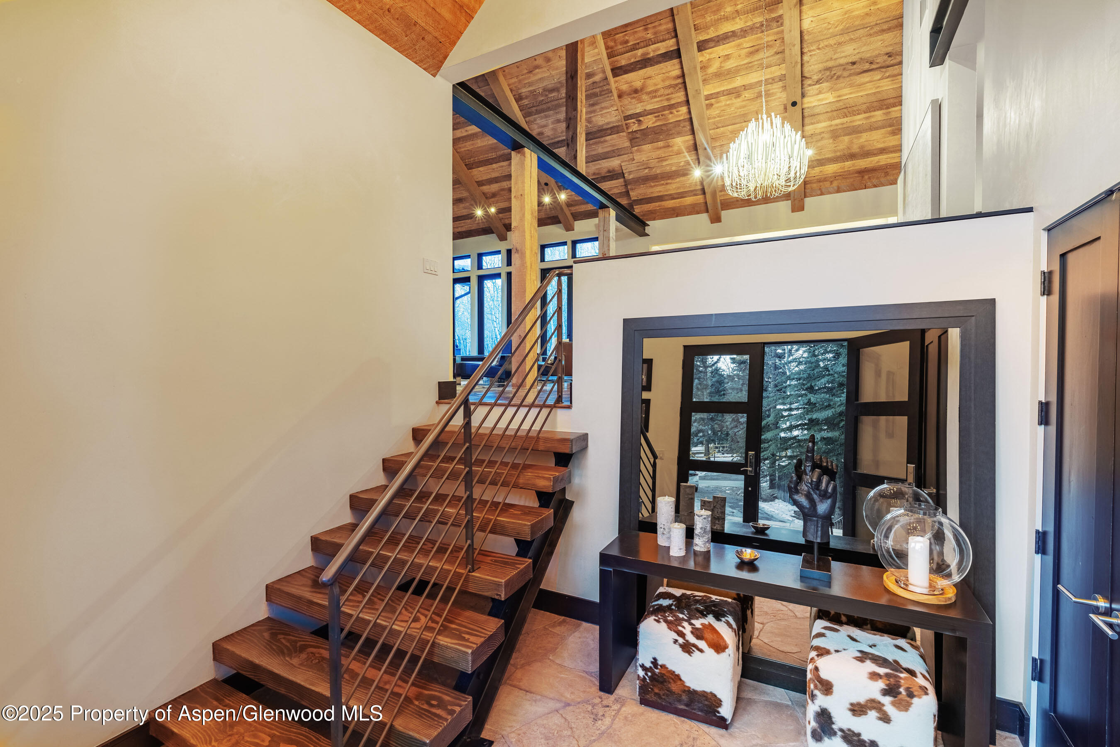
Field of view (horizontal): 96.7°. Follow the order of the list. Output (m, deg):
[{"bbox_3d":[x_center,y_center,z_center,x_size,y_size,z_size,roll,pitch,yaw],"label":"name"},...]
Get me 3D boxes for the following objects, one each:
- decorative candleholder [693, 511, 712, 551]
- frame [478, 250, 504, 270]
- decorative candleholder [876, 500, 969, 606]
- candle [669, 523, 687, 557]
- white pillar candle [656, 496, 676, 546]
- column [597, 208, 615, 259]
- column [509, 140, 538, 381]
[{"bbox_3d":[0.787,0.863,2.738,0.087,0.199,0.087,1,1,29],"label":"decorative candleholder"},{"bbox_3d":[-1.683,-2.743,12.117,0.722,0.420,0.100,1,1,29],"label":"frame"},{"bbox_3d":[1.665,0.810,2.297,0.360,0.390,0.360,1,2,26],"label":"decorative candleholder"},{"bbox_3d":[0.634,0.889,2.665,0.078,0.149,0.078,1,1,29],"label":"candle"},{"bbox_3d":[0.601,0.835,2.809,0.094,0.253,0.094,1,1,29],"label":"white pillar candle"},{"bbox_3d":[0.758,-1.228,8.035,0.205,2.727,0.210,1,1,29],"label":"column"},{"bbox_3d":[-0.414,-1.190,5.847,0.200,2.727,0.245,1,1,29],"label":"column"}]

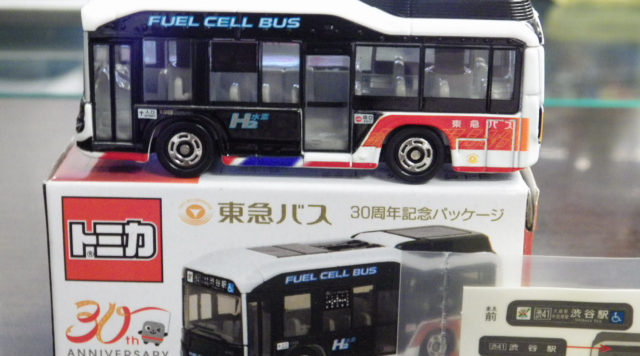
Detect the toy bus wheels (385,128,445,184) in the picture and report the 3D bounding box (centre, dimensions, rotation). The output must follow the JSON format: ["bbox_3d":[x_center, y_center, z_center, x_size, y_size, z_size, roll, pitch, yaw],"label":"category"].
[{"bbox_3d":[0.016,-0.004,0.213,0.009,0.009,0.004,2,17,4],"label":"toy bus wheels"}]

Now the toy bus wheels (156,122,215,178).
[{"bbox_3d":[-0.022,-0.005,0.215,0.009,0.009,0.004,2,17,4],"label":"toy bus wheels"}]

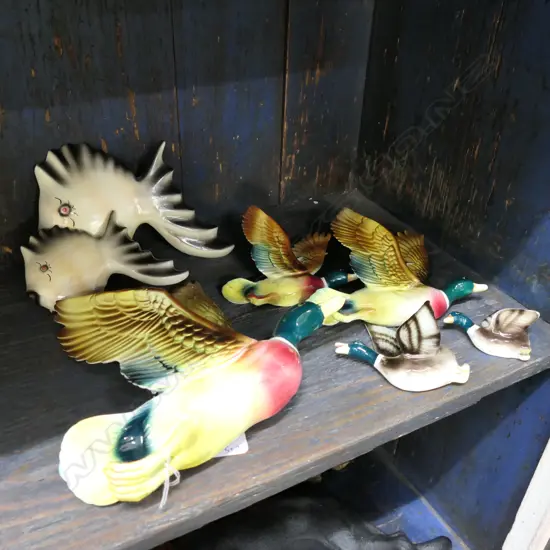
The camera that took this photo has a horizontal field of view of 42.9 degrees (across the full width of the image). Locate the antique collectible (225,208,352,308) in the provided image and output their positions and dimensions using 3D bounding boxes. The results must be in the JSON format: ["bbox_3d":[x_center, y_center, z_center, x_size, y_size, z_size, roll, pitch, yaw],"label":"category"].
[{"bbox_3d":[0.010,-0.018,0.668,0.133,0.062,0.083,-5,34,-10],"label":"antique collectible"}]

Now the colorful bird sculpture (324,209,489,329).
[{"bbox_3d":[0.112,-0.011,0.648,0.173,0.079,0.094,-5,34,-10],"label":"colorful bird sculpture"}]

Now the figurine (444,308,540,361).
[{"bbox_3d":[0.190,0.047,0.628,0.083,0.034,0.035,14,36,17],"label":"figurine"}]

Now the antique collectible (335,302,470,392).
[{"bbox_3d":[0.107,0.061,0.597,0.115,0.040,0.068,6,34,6],"label":"antique collectible"}]

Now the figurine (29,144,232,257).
[{"bbox_3d":[-0.134,-0.068,0.694,0.182,0.129,0.034,-8,18,-14],"label":"figurine"}]

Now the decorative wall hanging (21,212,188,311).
[{"bbox_3d":[-0.158,-0.017,0.659,0.146,0.082,0.026,-14,12,-22],"label":"decorative wall hanging"}]

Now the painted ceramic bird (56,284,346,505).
[{"bbox_3d":[-0.051,0.044,0.530,0.268,0.106,0.121,-25,42,-34],"label":"painted ceramic bird"}]

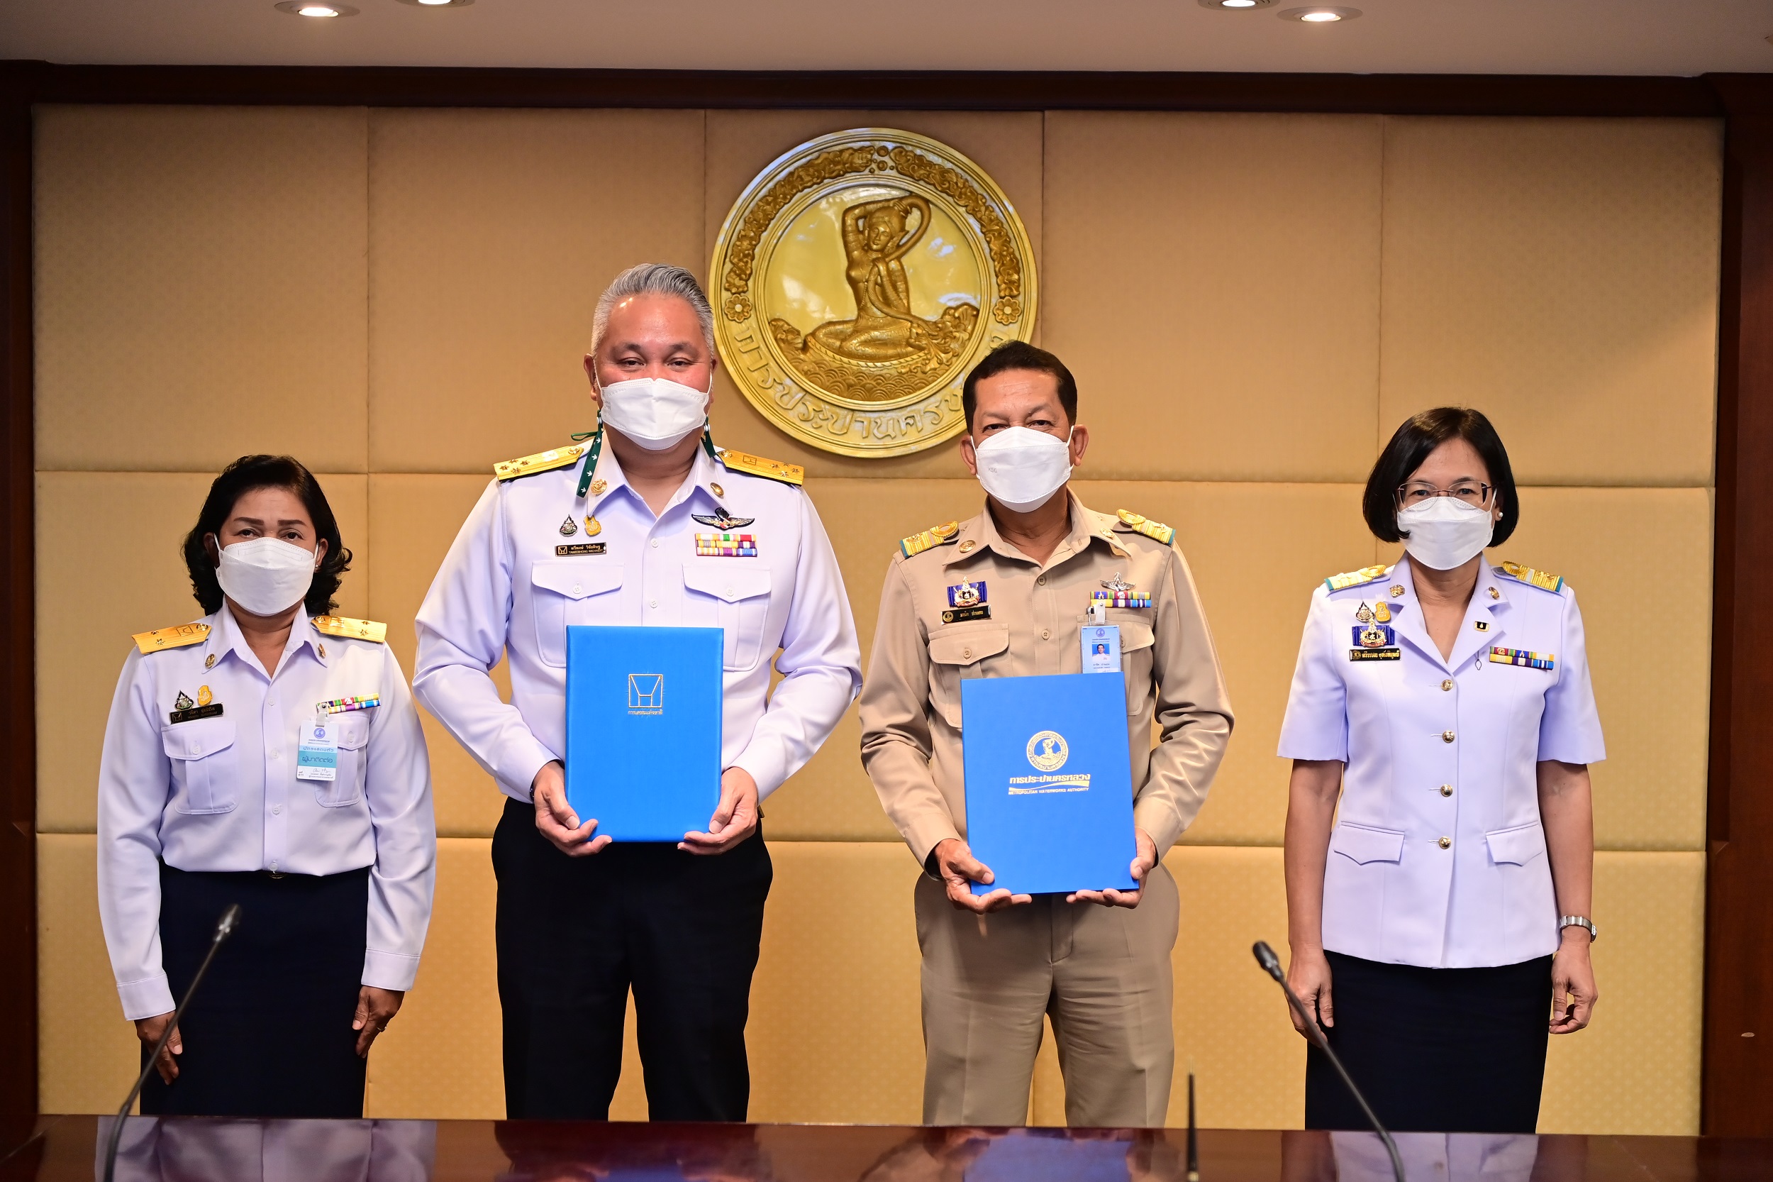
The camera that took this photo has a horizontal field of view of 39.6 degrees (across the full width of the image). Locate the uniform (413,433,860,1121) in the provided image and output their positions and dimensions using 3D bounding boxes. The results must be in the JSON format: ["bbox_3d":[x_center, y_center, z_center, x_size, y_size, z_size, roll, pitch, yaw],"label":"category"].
[{"bbox_3d":[-0.355,0.534,3.612,0.630,1.520,0.360,0,3,-1],"label":"uniform"}]

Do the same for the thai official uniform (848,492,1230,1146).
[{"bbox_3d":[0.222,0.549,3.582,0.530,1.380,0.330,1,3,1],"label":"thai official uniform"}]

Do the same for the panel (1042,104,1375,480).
[{"bbox_3d":[0.579,-0.522,4.419,0.602,0.654,0.060,1,3,1],"label":"panel"}]

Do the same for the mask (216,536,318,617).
[{"bbox_3d":[-0.881,-0.021,3.500,0.143,0.112,0.085,2,3,-8],"label":"mask"}]

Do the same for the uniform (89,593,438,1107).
[{"bbox_3d":[-0.903,0.480,3.591,0.475,0.920,0.270,0,3,-9],"label":"uniform"}]

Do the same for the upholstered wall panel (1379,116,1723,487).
[{"bbox_3d":[1.149,-0.501,4.280,0.586,0.637,0.050,1,3,1],"label":"upholstered wall panel"}]

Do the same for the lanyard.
[{"bbox_3d":[-0.347,-0.186,3.550,0.200,0.120,0.150,0,3,-2],"label":"lanyard"}]

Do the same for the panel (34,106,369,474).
[{"bbox_3d":[-1.226,-0.539,4.441,0.602,0.654,0.060,1,3,1],"label":"panel"}]

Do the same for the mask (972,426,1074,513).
[{"bbox_3d":[0.194,-0.173,3.500,0.140,0.122,0.090,-3,3,2],"label":"mask"}]

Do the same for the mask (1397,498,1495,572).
[{"bbox_3d":[0.785,-0.080,3.460,0.140,0.107,0.085,1,3,11],"label":"mask"}]

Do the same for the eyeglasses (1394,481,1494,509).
[{"bbox_3d":[0.795,-0.137,3.514,0.136,0.040,0.135,1,3,11],"label":"eyeglasses"}]

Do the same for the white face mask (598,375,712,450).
[{"bbox_3d":[-0.330,-0.253,3.500,0.153,0.106,0.090,1,3,-3],"label":"white face mask"}]

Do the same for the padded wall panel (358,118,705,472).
[{"bbox_3d":[-0.609,-0.519,4.303,0.586,0.637,0.050,1,3,1],"label":"padded wall panel"}]

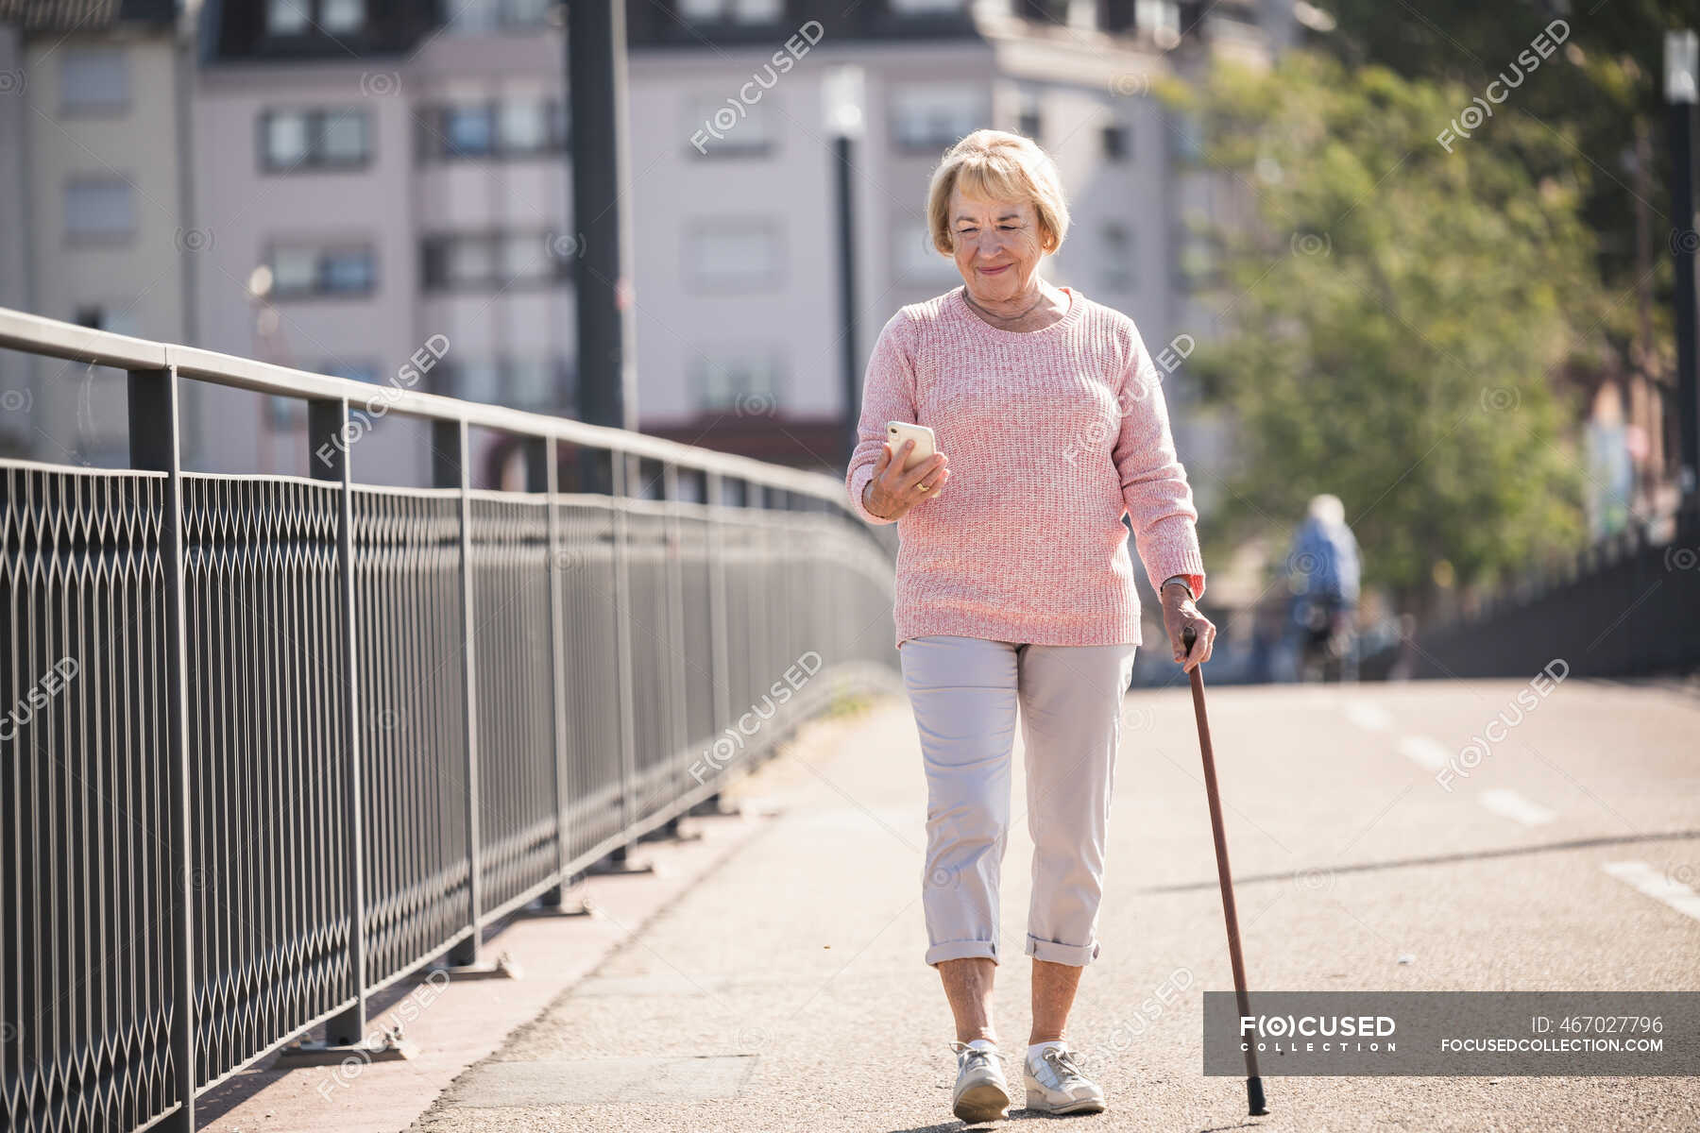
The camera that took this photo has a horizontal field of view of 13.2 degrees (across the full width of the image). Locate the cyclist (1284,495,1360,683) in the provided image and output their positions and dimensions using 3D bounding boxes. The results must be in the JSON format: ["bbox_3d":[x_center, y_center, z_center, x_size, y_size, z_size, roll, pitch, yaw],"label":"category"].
[{"bbox_3d":[3.678,0.300,57.000,0.600,1.680,1.700,-2,0,1],"label":"cyclist"}]

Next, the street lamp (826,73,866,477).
[{"bbox_3d":[0.028,-1.318,51.500,0.270,4.400,0.270,-2,0,-1],"label":"street lamp"}]

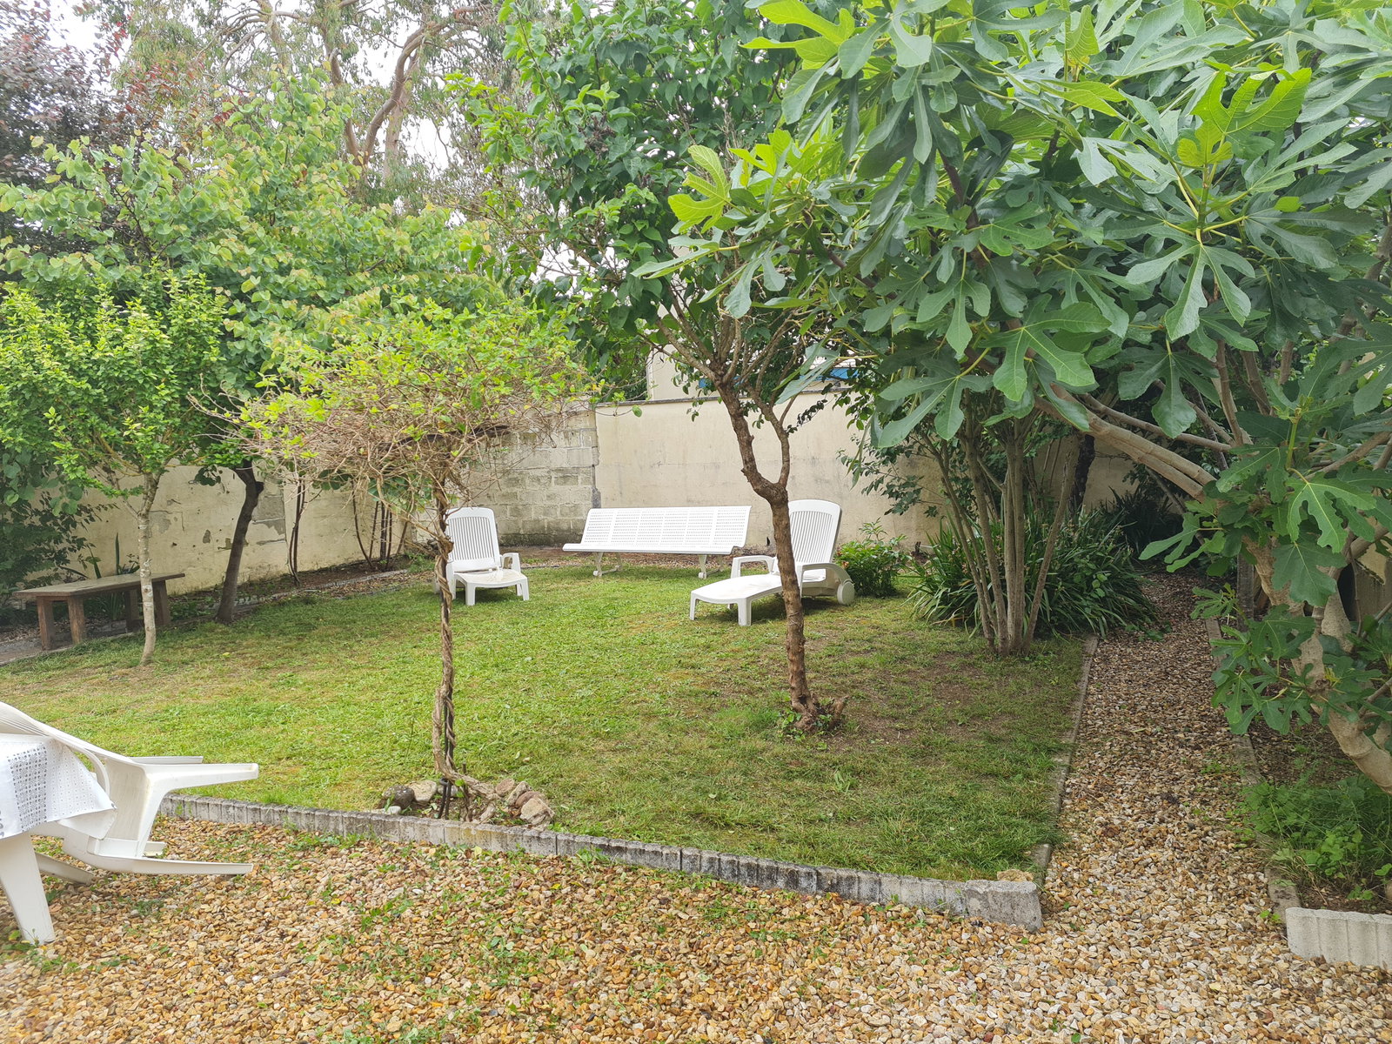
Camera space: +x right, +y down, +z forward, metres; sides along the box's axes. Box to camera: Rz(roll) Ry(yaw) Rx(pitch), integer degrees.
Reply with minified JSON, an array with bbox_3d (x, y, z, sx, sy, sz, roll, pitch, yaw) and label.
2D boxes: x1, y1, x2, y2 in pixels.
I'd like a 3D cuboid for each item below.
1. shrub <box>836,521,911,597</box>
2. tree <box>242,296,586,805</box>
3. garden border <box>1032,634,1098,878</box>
[{"bbox_3d":[1.586,0.322,9.446,0.670,0.660,0.650,-2,5,9],"label":"shrub"},{"bbox_3d":[-1.078,0.147,4.216,1.310,2.080,1.280,-4,5,-14],"label":"tree"},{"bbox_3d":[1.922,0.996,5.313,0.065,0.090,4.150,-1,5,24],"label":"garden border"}]

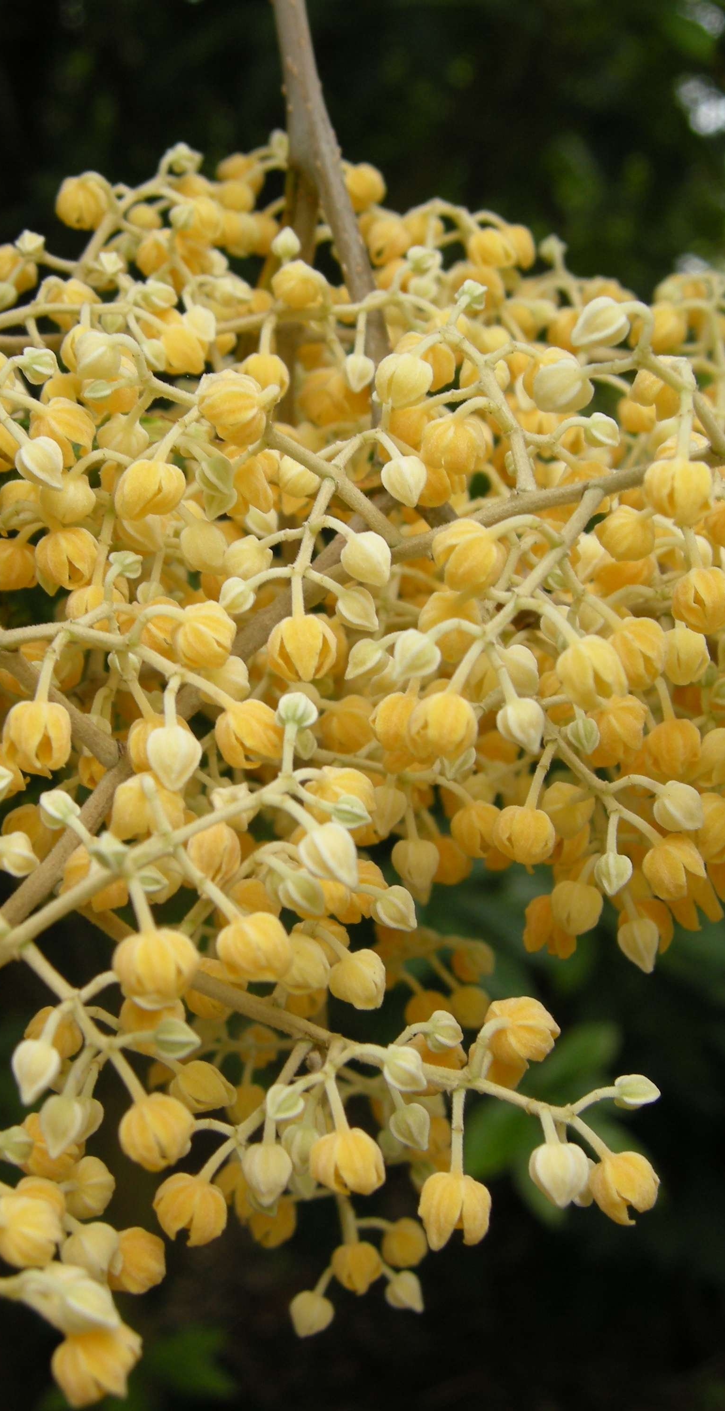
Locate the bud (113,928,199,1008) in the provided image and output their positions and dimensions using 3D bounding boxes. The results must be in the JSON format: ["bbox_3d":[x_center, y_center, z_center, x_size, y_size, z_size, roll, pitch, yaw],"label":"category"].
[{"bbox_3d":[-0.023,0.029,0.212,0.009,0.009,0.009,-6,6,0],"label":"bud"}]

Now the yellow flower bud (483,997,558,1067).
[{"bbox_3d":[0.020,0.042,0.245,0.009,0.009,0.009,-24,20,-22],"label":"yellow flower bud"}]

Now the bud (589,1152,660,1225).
[{"bbox_3d":[0.033,0.062,0.242,0.009,0.009,0.009,-18,-9,0],"label":"bud"}]

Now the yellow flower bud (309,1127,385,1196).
[{"bbox_3d":[-0.002,0.058,0.240,0.009,0.009,0.009,-6,-12,0],"label":"yellow flower bud"}]

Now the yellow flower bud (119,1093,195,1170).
[{"bbox_3d":[-0.025,0.051,0.228,0.009,0.009,0.009,-17,-26,0],"label":"yellow flower bud"}]

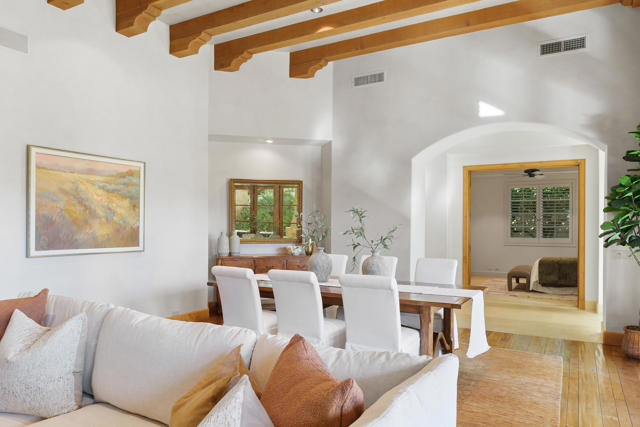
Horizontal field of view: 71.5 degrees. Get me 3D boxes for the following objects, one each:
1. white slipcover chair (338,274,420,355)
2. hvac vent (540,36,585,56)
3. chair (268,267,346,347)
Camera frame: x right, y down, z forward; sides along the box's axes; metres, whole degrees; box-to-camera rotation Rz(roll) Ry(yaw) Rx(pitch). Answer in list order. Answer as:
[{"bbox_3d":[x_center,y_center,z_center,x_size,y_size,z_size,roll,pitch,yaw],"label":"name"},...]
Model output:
[{"bbox_3d":[0.511,0.970,3.661,0.490,0.985,0.600,0,-1,29],"label":"white slipcover chair"},{"bbox_3d":[3.095,-2.134,5.669,0.535,0.160,0.040,0,-1,30],"label":"hvac vent"},{"bbox_3d":[-0.092,1.032,4.247,0.500,1.000,0.650,0,-1,30],"label":"chair"}]

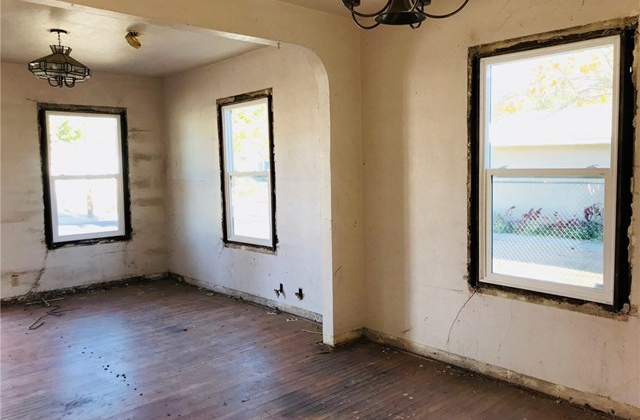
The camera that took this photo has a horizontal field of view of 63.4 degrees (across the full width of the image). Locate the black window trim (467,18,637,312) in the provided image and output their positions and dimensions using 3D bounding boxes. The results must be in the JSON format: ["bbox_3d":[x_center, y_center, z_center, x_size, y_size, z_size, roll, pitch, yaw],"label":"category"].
[{"bbox_3d":[1.370,-0.246,3.188,0.100,1.613,0.993,-5,6,-42],"label":"black window trim"}]

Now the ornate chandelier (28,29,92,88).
[{"bbox_3d":[-2.277,-1.321,4.546,0.550,0.490,0.550,-5,6,-42],"label":"ornate chandelier"}]

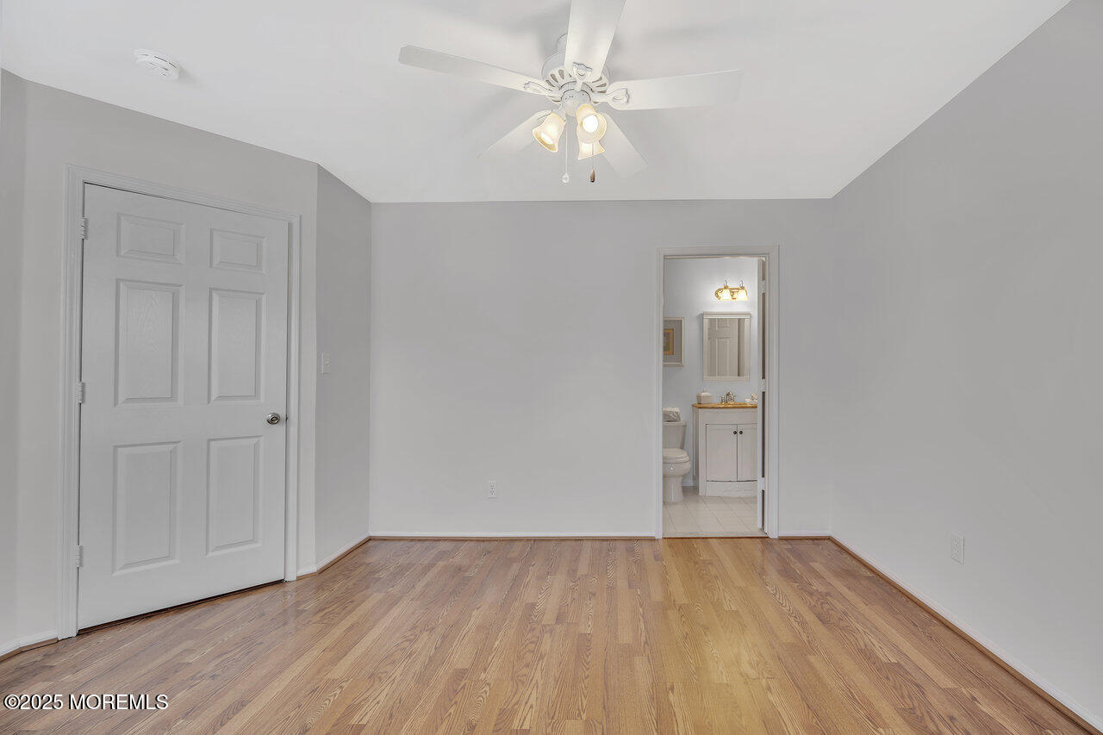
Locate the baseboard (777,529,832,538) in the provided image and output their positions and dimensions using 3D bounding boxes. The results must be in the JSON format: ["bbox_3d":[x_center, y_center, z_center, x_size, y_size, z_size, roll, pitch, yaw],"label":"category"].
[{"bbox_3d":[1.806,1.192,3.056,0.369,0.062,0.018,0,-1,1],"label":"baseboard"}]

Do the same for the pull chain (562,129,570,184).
[{"bbox_3d":[0.059,-0.831,1.663,0.022,0.225,0.022,0,-1,0],"label":"pull chain"}]

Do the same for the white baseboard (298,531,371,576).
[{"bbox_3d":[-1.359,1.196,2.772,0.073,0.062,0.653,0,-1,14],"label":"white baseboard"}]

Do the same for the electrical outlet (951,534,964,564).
[{"bbox_3d":[1.846,0.825,1.955,0.008,0.115,0.070,0,-1,8],"label":"electrical outlet"}]

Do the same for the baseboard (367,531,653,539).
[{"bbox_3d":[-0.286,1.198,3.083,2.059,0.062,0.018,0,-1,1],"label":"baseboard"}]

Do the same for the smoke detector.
[{"bbox_3d":[-1.583,-1.211,1.722,0.138,0.040,0.138,0,-1,0],"label":"smoke detector"}]

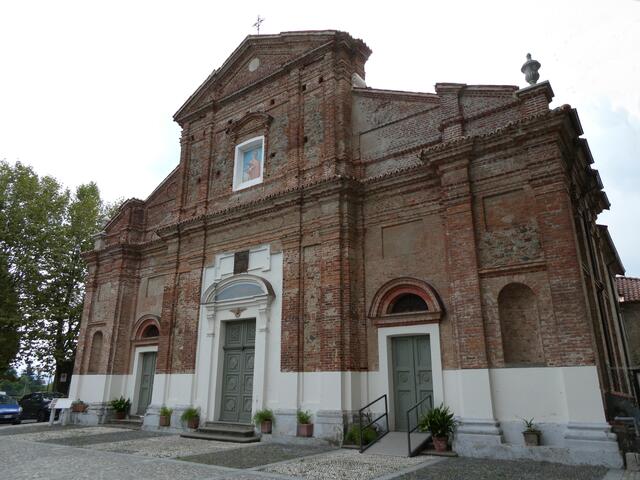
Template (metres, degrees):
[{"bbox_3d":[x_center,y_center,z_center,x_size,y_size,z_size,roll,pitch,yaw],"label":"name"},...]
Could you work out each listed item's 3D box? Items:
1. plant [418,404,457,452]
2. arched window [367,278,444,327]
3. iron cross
[{"bbox_3d":[2.927,4.668,11.005,0.820,1.040,0.820,-12,-22,33],"label":"plant"},{"bbox_3d":[2.556,1.830,13.241,2.360,1.370,0.370,-12,-22,33],"label":"arched window"},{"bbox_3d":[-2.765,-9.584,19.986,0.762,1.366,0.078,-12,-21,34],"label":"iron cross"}]

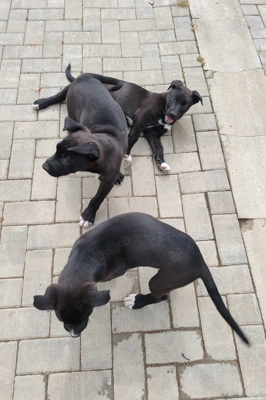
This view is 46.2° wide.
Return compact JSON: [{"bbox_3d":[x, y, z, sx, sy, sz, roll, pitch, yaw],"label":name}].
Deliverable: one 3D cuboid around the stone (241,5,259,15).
[{"bbox_3d":[0.688,-1.106,1.862,0.100,0.060,0.100,-2,64,-2],"label":"stone"}]

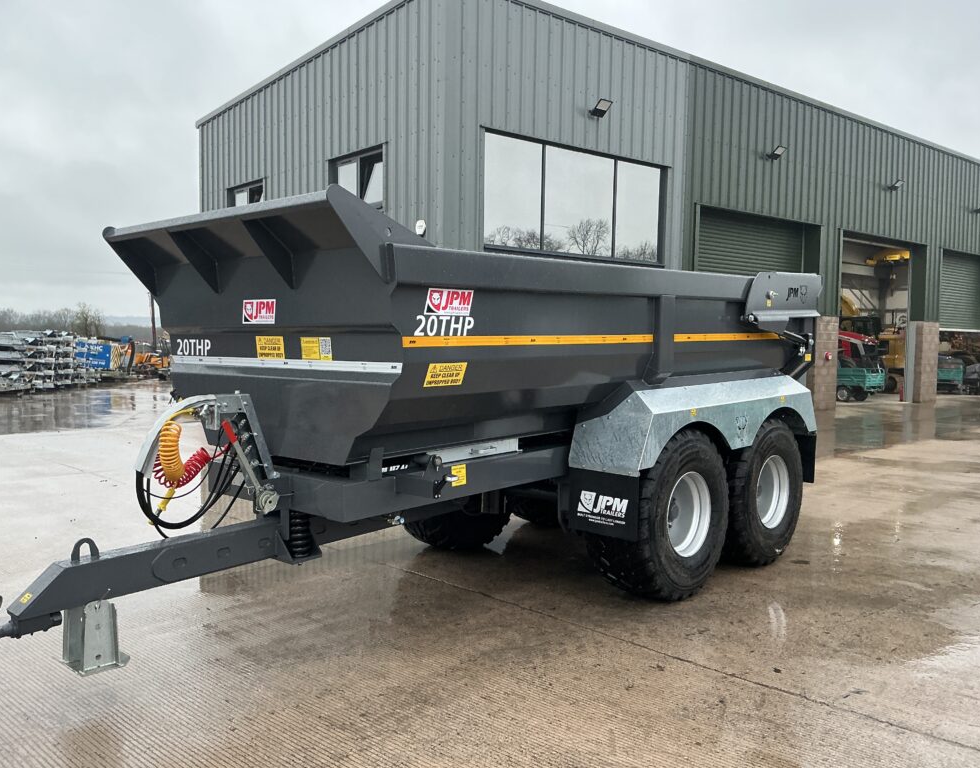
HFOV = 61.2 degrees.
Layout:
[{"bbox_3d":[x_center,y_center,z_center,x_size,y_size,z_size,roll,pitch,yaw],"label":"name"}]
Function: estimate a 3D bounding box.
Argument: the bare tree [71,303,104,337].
[{"bbox_3d":[-43.734,-6.302,90.000,3.800,5.200,3.600,-1,4,-26],"label":"bare tree"}]

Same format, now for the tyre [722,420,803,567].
[{"bbox_3d":[2.144,0.877,6.942,0.530,1.220,1.220,3,4,44],"label":"tyre"}]

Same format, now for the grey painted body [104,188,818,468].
[{"bbox_3d":[0.273,-0.380,6.421,2.401,1.372,5.321,3,5,44],"label":"grey painted body"}]

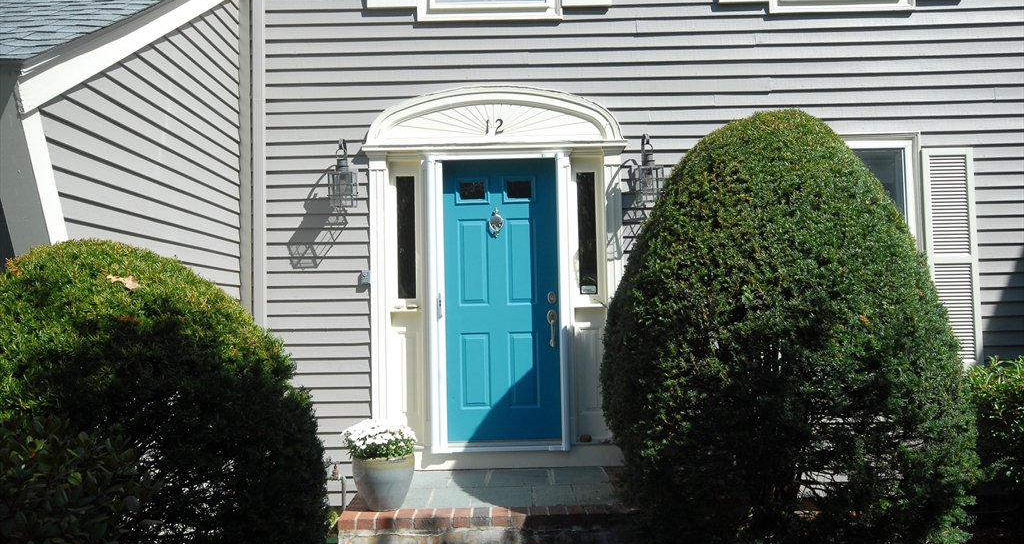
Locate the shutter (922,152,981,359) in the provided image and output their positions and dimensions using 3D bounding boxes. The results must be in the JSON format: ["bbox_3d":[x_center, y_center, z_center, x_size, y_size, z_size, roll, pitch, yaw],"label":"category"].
[{"bbox_3d":[3.085,-0.113,5.597,0.355,1.515,0.035,-1,-3,1],"label":"shutter"}]

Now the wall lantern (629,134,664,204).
[{"bbox_3d":[0.959,-0.720,5.553,0.171,0.488,0.220,-1,-3,1],"label":"wall lantern"}]

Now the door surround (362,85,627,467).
[{"bbox_3d":[-0.103,0.030,5.645,1.871,2.685,0.190,-1,-3,1],"label":"door surround"}]

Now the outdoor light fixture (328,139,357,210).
[{"bbox_3d":[-1.175,-0.687,5.572,0.171,0.489,0.220,-1,-3,1],"label":"outdoor light fixture"}]

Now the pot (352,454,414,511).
[{"bbox_3d":[-0.729,1.199,4.539,0.353,0.268,0.353,-1,-3,0],"label":"pot"}]

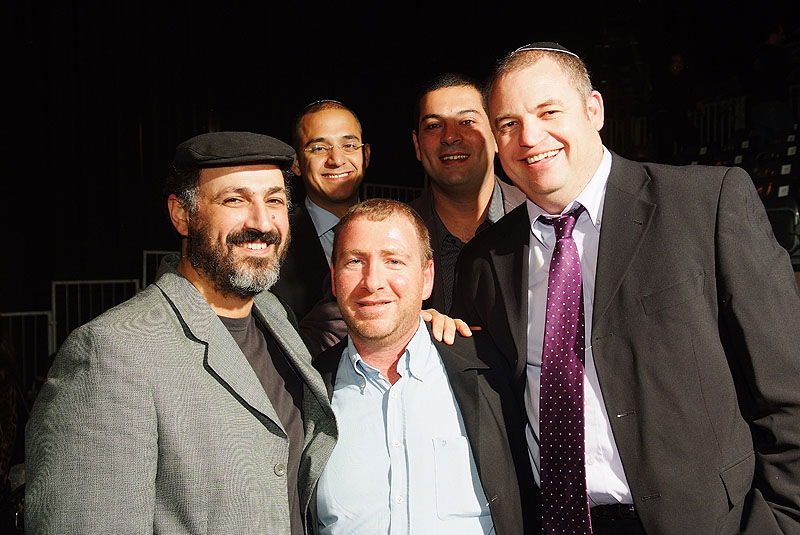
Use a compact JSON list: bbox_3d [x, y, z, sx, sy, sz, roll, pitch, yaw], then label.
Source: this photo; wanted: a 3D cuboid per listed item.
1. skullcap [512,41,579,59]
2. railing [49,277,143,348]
[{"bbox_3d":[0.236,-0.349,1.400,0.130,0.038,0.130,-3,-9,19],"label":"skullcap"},{"bbox_3d":[-2.817,0.645,8.063,0.820,1.030,0.050,-1,2,-38],"label":"railing"}]

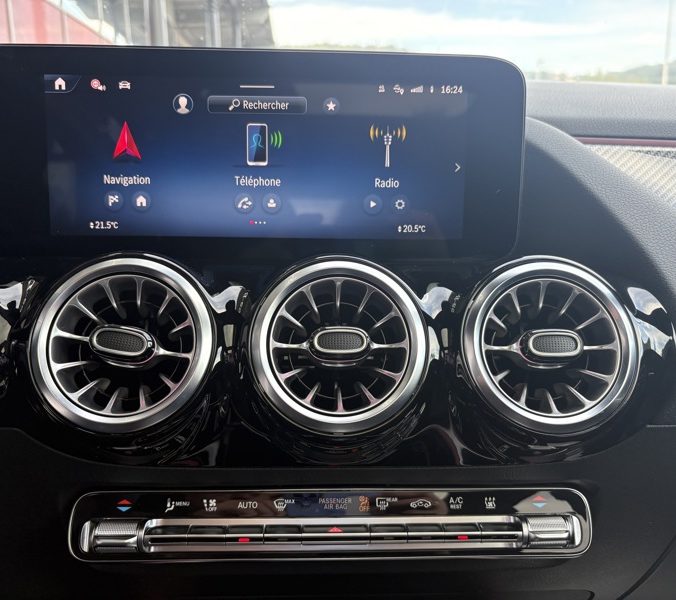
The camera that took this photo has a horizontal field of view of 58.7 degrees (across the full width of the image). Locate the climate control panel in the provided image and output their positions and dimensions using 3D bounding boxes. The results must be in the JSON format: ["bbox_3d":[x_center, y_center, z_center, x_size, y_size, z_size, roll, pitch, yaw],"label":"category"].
[{"bbox_3d":[-0.005,0.136,0.364,0.306,0.045,0.025,0,-20,-1],"label":"climate control panel"}]

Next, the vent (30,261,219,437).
[{"bbox_3d":[-0.117,0.027,0.343,0.098,0.098,0.040,0,-6,-1],"label":"vent"}]

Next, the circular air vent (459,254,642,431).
[{"bbox_3d":[0.117,0.028,0.349,0.098,0.098,0.040,0,-6,-1],"label":"circular air vent"}]

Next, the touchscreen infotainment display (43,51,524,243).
[{"bbox_3d":[-0.031,-0.089,0.359,0.282,0.110,0.018,0,7,-1],"label":"touchscreen infotainment display"}]

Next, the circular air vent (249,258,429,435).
[{"bbox_3d":[0.000,0.027,0.346,0.098,0.098,0.040,0,-6,-1],"label":"circular air vent"}]

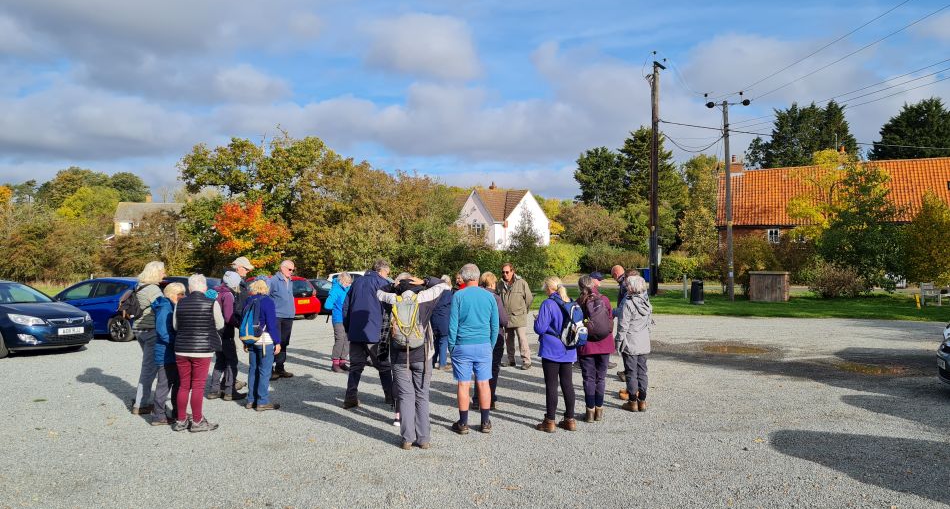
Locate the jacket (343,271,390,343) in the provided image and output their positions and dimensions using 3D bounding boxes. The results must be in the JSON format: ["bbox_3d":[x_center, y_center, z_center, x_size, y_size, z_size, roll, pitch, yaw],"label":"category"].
[{"bbox_3d":[-1.348,0.665,8.950,0.620,0.920,0.420,0,-1,30],"label":"jacket"}]

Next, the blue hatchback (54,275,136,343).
[{"bbox_3d":[-9.170,1.282,17.520,4.000,1.470,1.760,0,-1,14],"label":"blue hatchback"}]

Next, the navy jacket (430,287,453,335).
[{"bbox_3d":[-0.445,0.955,11.750,0.380,0.740,0.500,1,-1,-35],"label":"navy jacket"}]

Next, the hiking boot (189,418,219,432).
[{"bbox_3d":[-2.886,1.821,7.600,0.300,0.130,0.110,0,-1,-27],"label":"hiking boot"}]

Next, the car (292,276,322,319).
[{"bbox_3d":[-6.500,1.372,22.600,3.500,1.460,1.640,-1,-1,35],"label":"car"}]

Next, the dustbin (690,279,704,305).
[{"bbox_3d":[9.602,1.618,30.800,0.540,1.070,0.540,1,-1,-37],"label":"dustbin"}]

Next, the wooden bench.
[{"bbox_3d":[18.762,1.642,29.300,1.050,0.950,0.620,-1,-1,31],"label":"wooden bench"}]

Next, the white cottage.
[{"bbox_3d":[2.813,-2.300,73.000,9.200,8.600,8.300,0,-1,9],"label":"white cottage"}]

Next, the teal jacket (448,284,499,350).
[{"bbox_3d":[-0.016,0.658,7.450,0.520,0.690,0.300,0,-1,-5],"label":"teal jacket"}]

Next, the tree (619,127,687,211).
[{"bbox_3d":[16.912,-4.647,68.000,6.800,15.100,6.600,0,-1,0],"label":"tree"}]

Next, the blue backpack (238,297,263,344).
[{"bbox_3d":[-2.627,0.774,8.370,0.290,0.520,0.200,-1,-1,30],"label":"blue backpack"}]

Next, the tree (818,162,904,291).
[{"bbox_3d":[21.933,-1.419,40.500,5.000,7.600,4.800,0,-1,0],"label":"tree"}]

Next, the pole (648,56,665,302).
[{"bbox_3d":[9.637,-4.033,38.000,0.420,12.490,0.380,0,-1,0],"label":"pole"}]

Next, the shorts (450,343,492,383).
[{"bbox_3d":[-0.036,1.109,7.430,0.430,0.430,0.300,0,-1,1],"label":"shorts"}]

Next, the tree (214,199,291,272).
[{"bbox_3d":[-11.223,-0.290,36.000,3.800,5.100,3.500,0,-1,0],"label":"tree"}]

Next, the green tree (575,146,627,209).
[{"bbox_3d":[12.230,-3.761,69.000,5.800,13.360,5.700,0,-1,0],"label":"green tree"}]

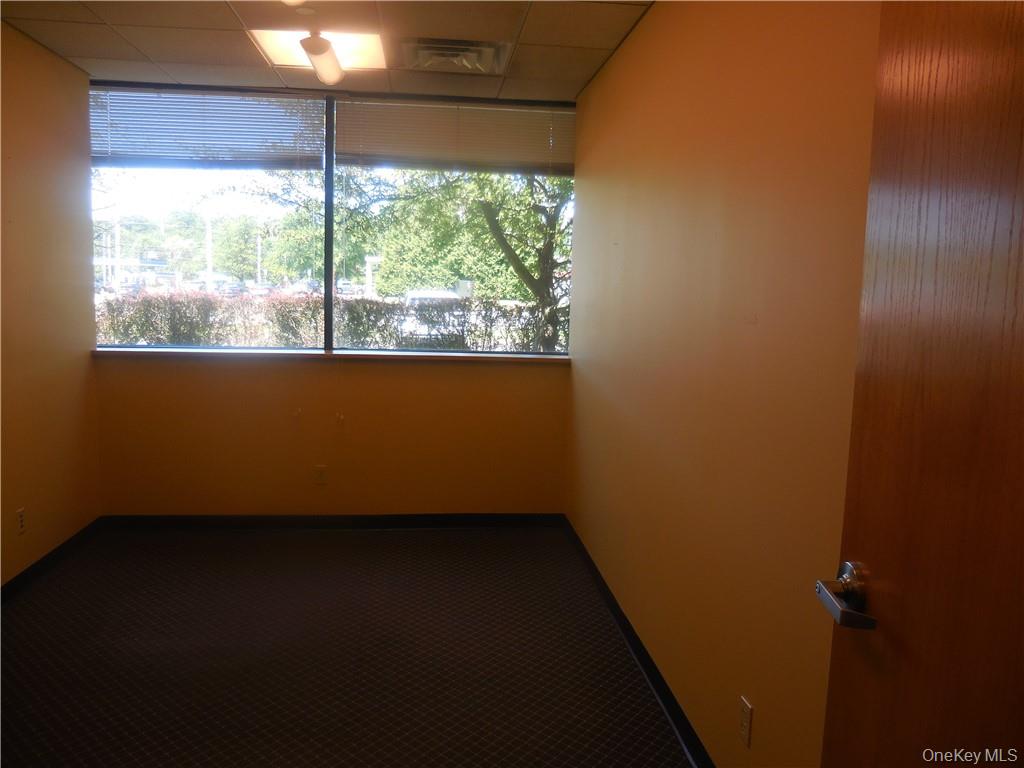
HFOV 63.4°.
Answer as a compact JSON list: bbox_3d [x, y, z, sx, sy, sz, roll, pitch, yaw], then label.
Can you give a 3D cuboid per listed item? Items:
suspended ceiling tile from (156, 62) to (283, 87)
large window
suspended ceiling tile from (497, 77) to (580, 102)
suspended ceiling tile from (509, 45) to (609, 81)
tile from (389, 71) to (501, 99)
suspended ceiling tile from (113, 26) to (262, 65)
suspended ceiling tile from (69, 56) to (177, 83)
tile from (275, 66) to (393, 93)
[{"bbox_3d":[-1.583,-1.702,4.533,0.610,0.020,0.481,1,7,-6],"label":"suspended ceiling tile"},{"bbox_3d":[-1.004,-0.930,4.880,2.720,1.490,0.100,1,7,-6],"label":"large window"},{"bbox_3d":[0.164,-1.683,4.711,0.462,0.020,0.481,1,7,-6],"label":"suspended ceiling tile"},{"bbox_3d":[0.218,-1.620,4.173,0.462,0.020,0.607,1,7,-6],"label":"suspended ceiling tile"},{"bbox_3d":[-0.369,-1.689,4.657,0.610,0.020,0.481,1,7,-6],"label":"tile"},{"bbox_3d":[-1.529,-1.639,3.996,0.610,0.020,0.607,1,7,-6],"label":"suspended ceiling tile"},{"bbox_3d":[-2.106,-1.708,4.480,0.442,0.020,0.481,1,7,-6],"label":"suspended ceiling tile"},{"bbox_3d":[-0.976,-1.696,4.595,0.610,0.020,0.481,1,7,-6],"label":"tile"}]

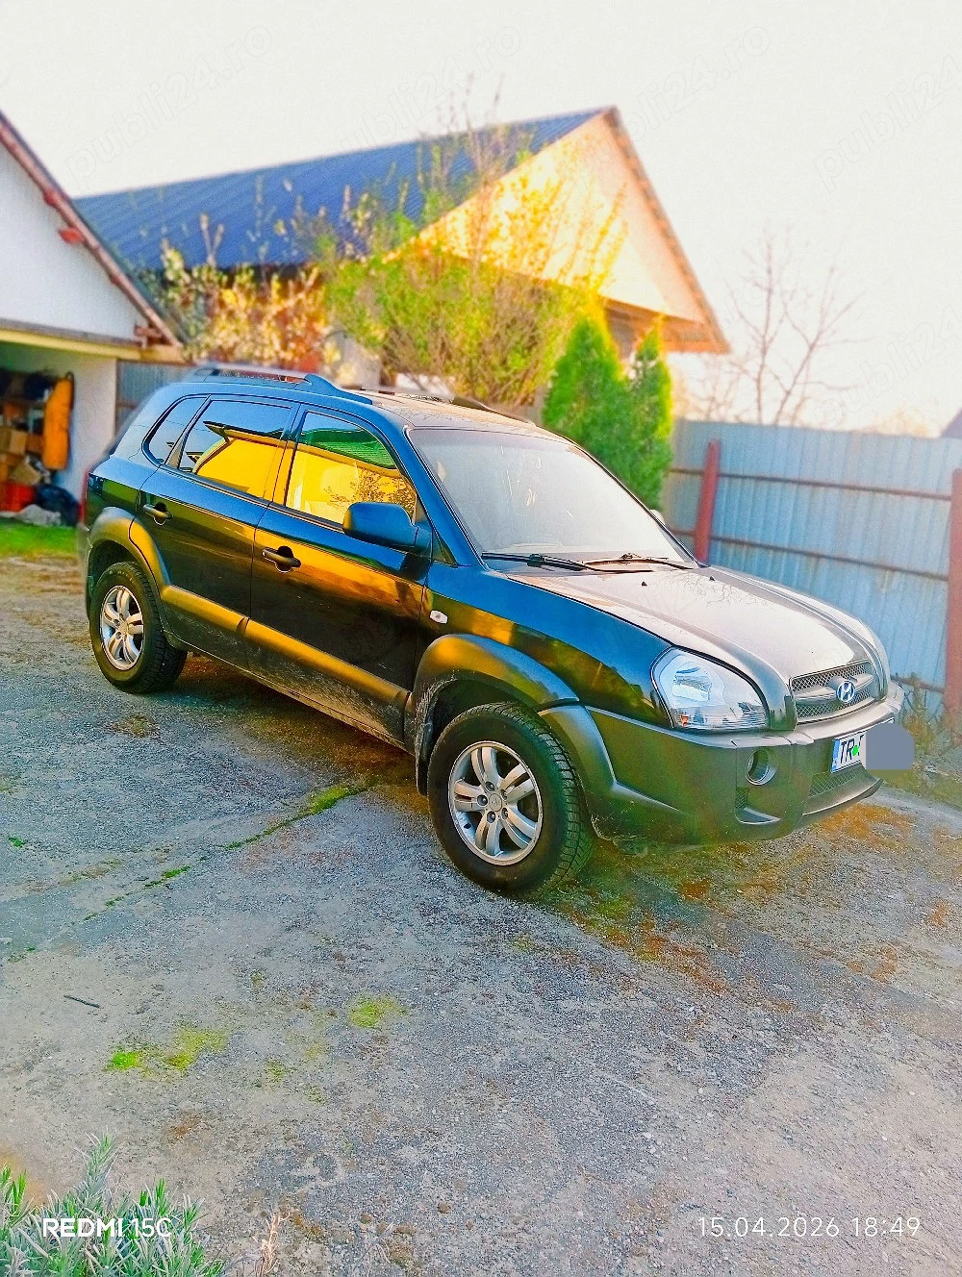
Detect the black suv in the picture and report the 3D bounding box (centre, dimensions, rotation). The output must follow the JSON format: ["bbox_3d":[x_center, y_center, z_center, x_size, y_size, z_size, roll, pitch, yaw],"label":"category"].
[{"bbox_3d":[-0.259,-0.320,4.648,4.330,1.710,1.860,18,16,40],"label":"black suv"}]

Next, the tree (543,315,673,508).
[{"bbox_3d":[0.964,-1.284,7.734,1.050,2.522,0.960,7,12,6],"label":"tree"}]

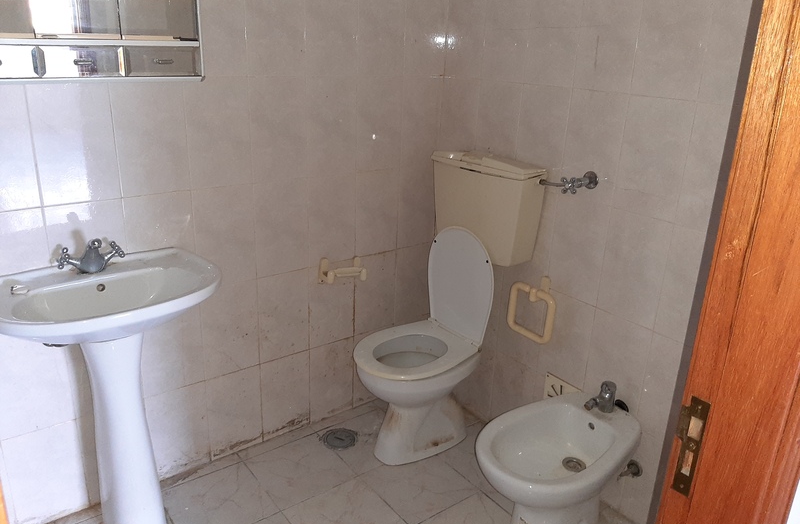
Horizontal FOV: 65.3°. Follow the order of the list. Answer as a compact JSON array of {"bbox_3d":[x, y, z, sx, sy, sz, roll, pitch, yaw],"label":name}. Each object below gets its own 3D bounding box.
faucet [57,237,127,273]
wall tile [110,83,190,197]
[{"bbox_3d":[-0.832,-0.023,1.699,0.178,0.122,0.130,-12,24,-35],"label":"faucet"},{"bbox_3d":[-0.715,-0.358,1.799,0.200,0.330,0.010,-13,25,-36],"label":"wall tile"}]

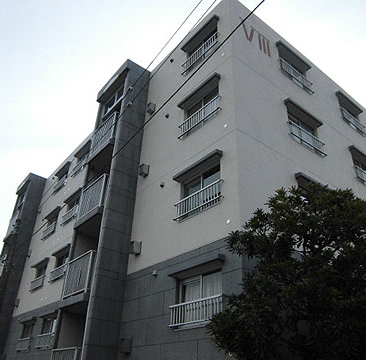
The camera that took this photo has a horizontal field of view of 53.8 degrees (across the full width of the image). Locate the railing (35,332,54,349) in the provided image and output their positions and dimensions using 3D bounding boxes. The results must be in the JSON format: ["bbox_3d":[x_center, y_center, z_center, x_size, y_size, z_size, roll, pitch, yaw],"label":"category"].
[{"bbox_3d":[-5.510,6.375,14.353,0.102,0.472,1.846,23,-36,-31],"label":"railing"}]

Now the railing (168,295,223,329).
[{"bbox_3d":[0.250,2.810,7.588,0.140,0.460,1.780,24,-36,-31],"label":"railing"}]

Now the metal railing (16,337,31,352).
[{"bbox_3d":[-7.170,7.378,16.203,0.102,0.472,1.846,23,-36,-31],"label":"metal railing"}]

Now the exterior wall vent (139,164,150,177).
[{"bbox_3d":[-1.301,-0.314,12.215,0.219,0.332,0.241,23,-36,-31],"label":"exterior wall vent"}]

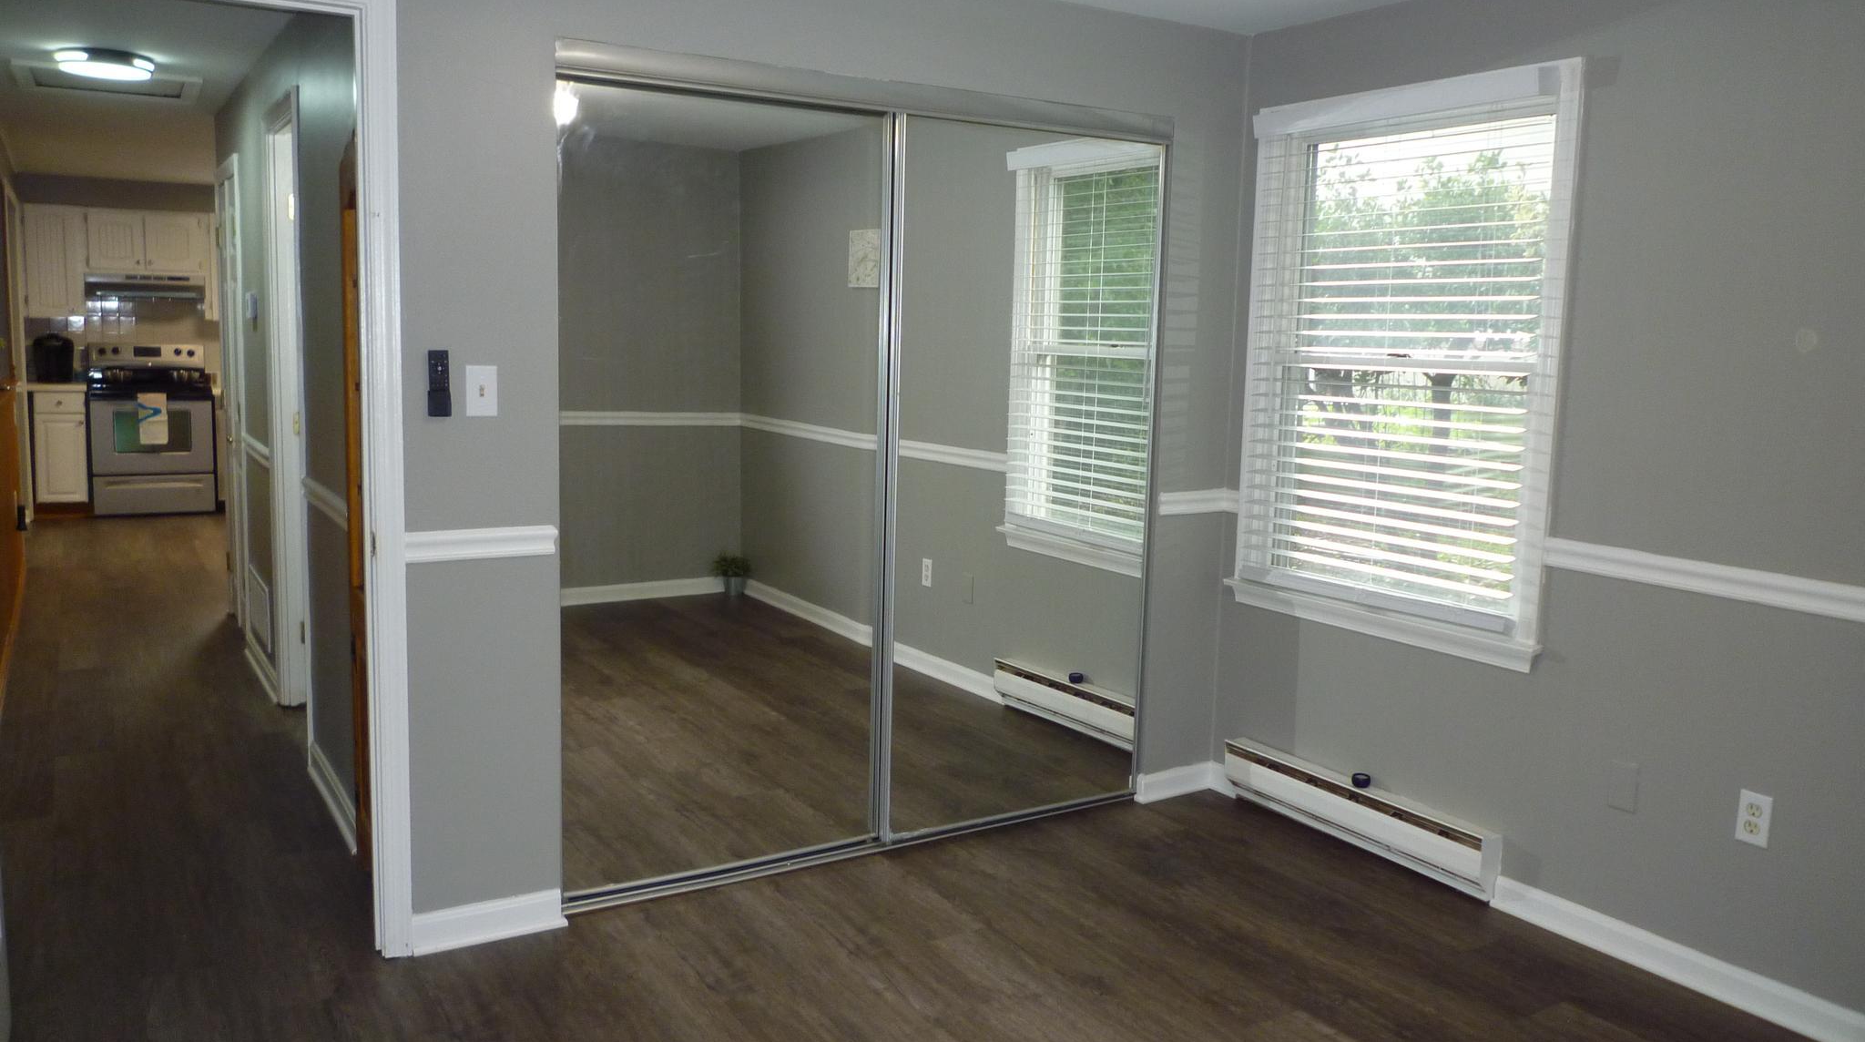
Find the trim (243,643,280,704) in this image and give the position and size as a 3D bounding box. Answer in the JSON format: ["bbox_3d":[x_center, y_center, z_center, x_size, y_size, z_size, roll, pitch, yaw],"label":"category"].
[{"bbox_3d":[-2.708,0.574,5.433,0.017,0.103,0.929,-3,9,-32],"label":"trim"}]

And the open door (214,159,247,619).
[{"bbox_3d":[-3.215,-0.537,6.176,0.050,2.080,0.780,-4,9,-32],"label":"open door"}]

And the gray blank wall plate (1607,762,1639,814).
[{"bbox_3d":[1.655,0.638,3.230,0.007,0.114,0.070,-4,9,-32],"label":"gray blank wall plate"}]

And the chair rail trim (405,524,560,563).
[{"bbox_3d":[-1.007,0.053,3.026,0.330,0.070,0.024,-3,9,-32],"label":"chair rail trim"}]

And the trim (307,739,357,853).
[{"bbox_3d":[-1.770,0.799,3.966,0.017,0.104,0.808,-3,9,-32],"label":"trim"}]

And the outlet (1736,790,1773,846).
[{"bbox_3d":[1.785,0.648,2.927,0.008,0.115,0.070,-3,9,-32],"label":"outlet"}]

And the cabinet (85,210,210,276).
[{"bbox_3d":[-5.789,-2.038,9.919,0.765,0.455,0.320,-3,9,-32],"label":"cabinet"}]

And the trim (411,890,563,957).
[{"bbox_3d":[-1.031,0.935,3.151,0.350,0.094,0.017,-3,9,-32],"label":"trim"}]

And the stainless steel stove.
[{"bbox_3d":[-5.753,-0.689,9.929,0.760,1.190,0.670,-3,9,-32],"label":"stainless steel stove"}]

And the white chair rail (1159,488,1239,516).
[{"bbox_3d":[0.815,-0.056,4.164,0.279,0.071,0.026,-3,9,-32],"label":"white chair rail"}]

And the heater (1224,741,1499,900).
[{"bbox_3d":[1.190,0.836,3.856,0.062,0.177,0.932,-3,9,-32],"label":"heater"}]

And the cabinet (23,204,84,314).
[{"bbox_3d":[-6.290,-1.849,9.627,0.370,0.770,0.320,-3,9,-32],"label":"cabinet"}]

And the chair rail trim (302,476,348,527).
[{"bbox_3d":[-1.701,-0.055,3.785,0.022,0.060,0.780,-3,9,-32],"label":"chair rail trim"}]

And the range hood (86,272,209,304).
[{"bbox_3d":[-5.774,-1.698,9.883,0.755,0.175,0.480,-3,9,-32],"label":"range hood"}]

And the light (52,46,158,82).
[{"bbox_3d":[-2.884,-1.584,4.702,0.300,0.070,0.300,-3,9,-32],"label":"light"}]

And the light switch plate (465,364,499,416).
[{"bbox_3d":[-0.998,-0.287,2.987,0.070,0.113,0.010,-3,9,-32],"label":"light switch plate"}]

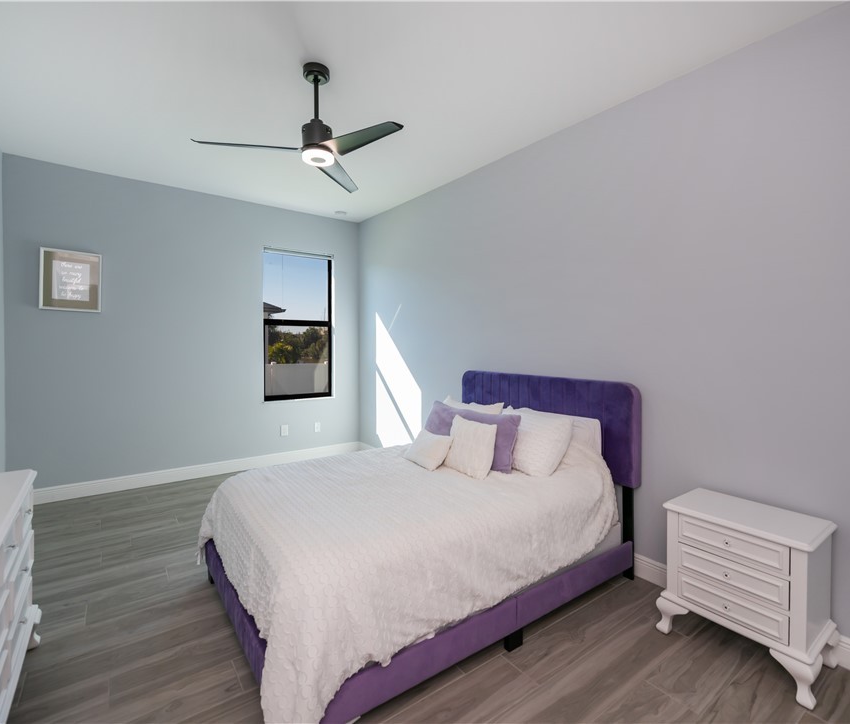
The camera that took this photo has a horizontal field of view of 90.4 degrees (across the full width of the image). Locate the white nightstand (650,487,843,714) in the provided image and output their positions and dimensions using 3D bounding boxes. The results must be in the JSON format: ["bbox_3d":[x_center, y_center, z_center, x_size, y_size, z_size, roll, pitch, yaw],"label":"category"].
[{"bbox_3d":[1.443,0.998,1.919,0.395,0.617,0.577,-1,3,-37],"label":"white nightstand"}]

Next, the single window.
[{"bbox_3d":[-1.450,-0.409,4.887,0.828,1.685,0.103,-1,3,-37],"label":"single window"}]

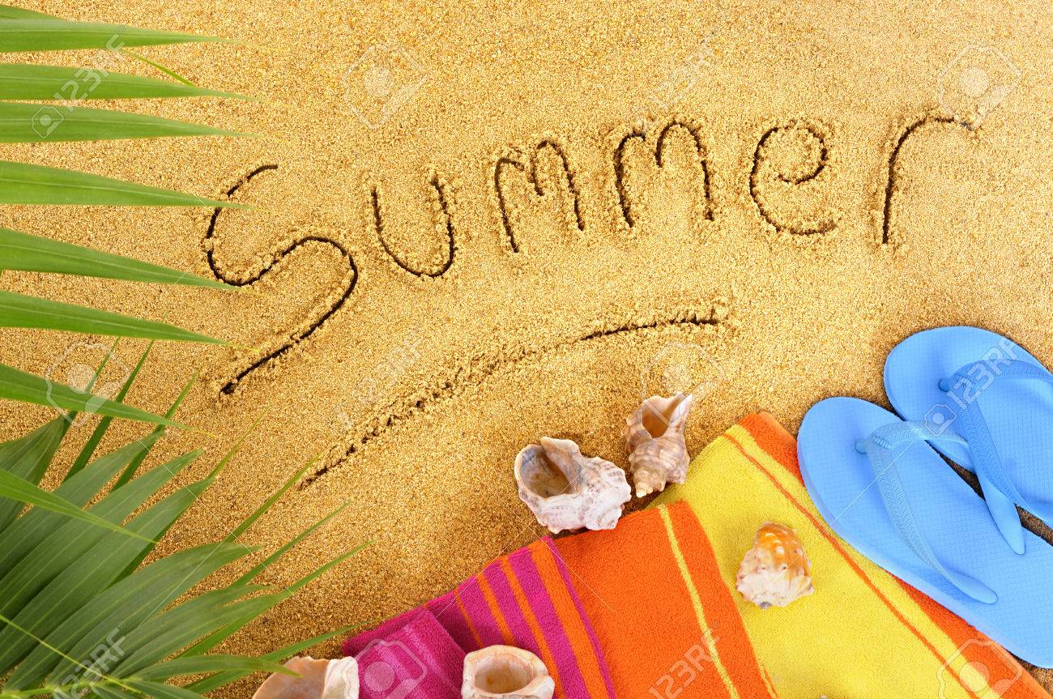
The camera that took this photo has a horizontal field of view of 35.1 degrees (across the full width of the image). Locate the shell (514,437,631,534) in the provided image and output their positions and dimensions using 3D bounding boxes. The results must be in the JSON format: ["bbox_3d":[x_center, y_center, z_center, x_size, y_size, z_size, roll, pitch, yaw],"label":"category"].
[{"bbox_3d":[0.034,0.102,1.245,0.090,0.062,0.068,33,64,16],"label":"shell"}]

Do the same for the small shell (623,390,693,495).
[{"bbox_3d":[0.101,0.072,1.265,0.050,0.048,0.088,21,61,10],"label":"small shell"}]

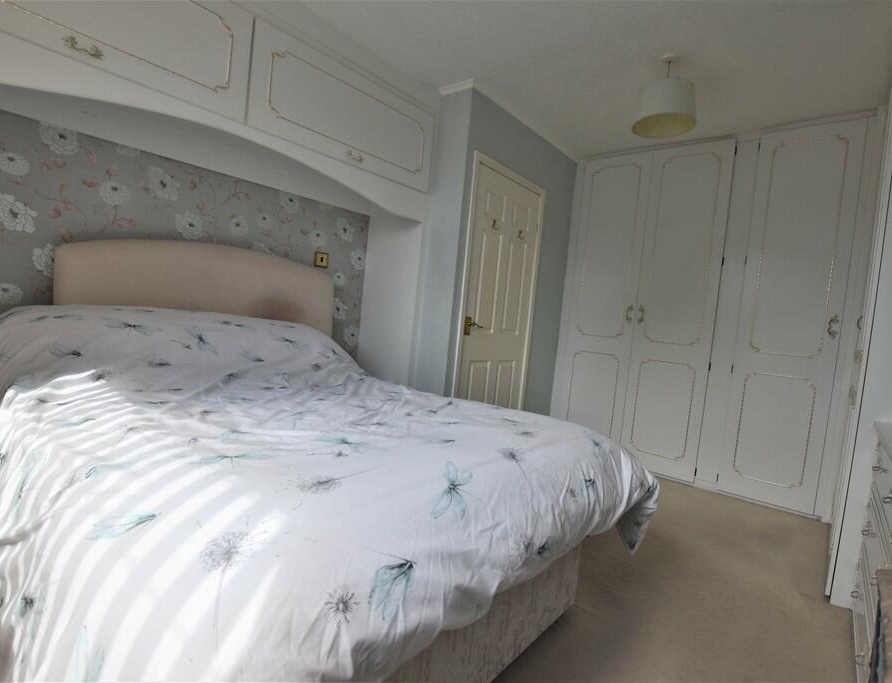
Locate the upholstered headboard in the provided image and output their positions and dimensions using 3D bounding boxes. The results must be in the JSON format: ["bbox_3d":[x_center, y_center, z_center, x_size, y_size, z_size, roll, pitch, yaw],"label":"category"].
[{"bbox_3d":[-1.253,-0.179,2.366,0.090,0.680,1.370,8,6,43],"label":"upholstered headboard"}]

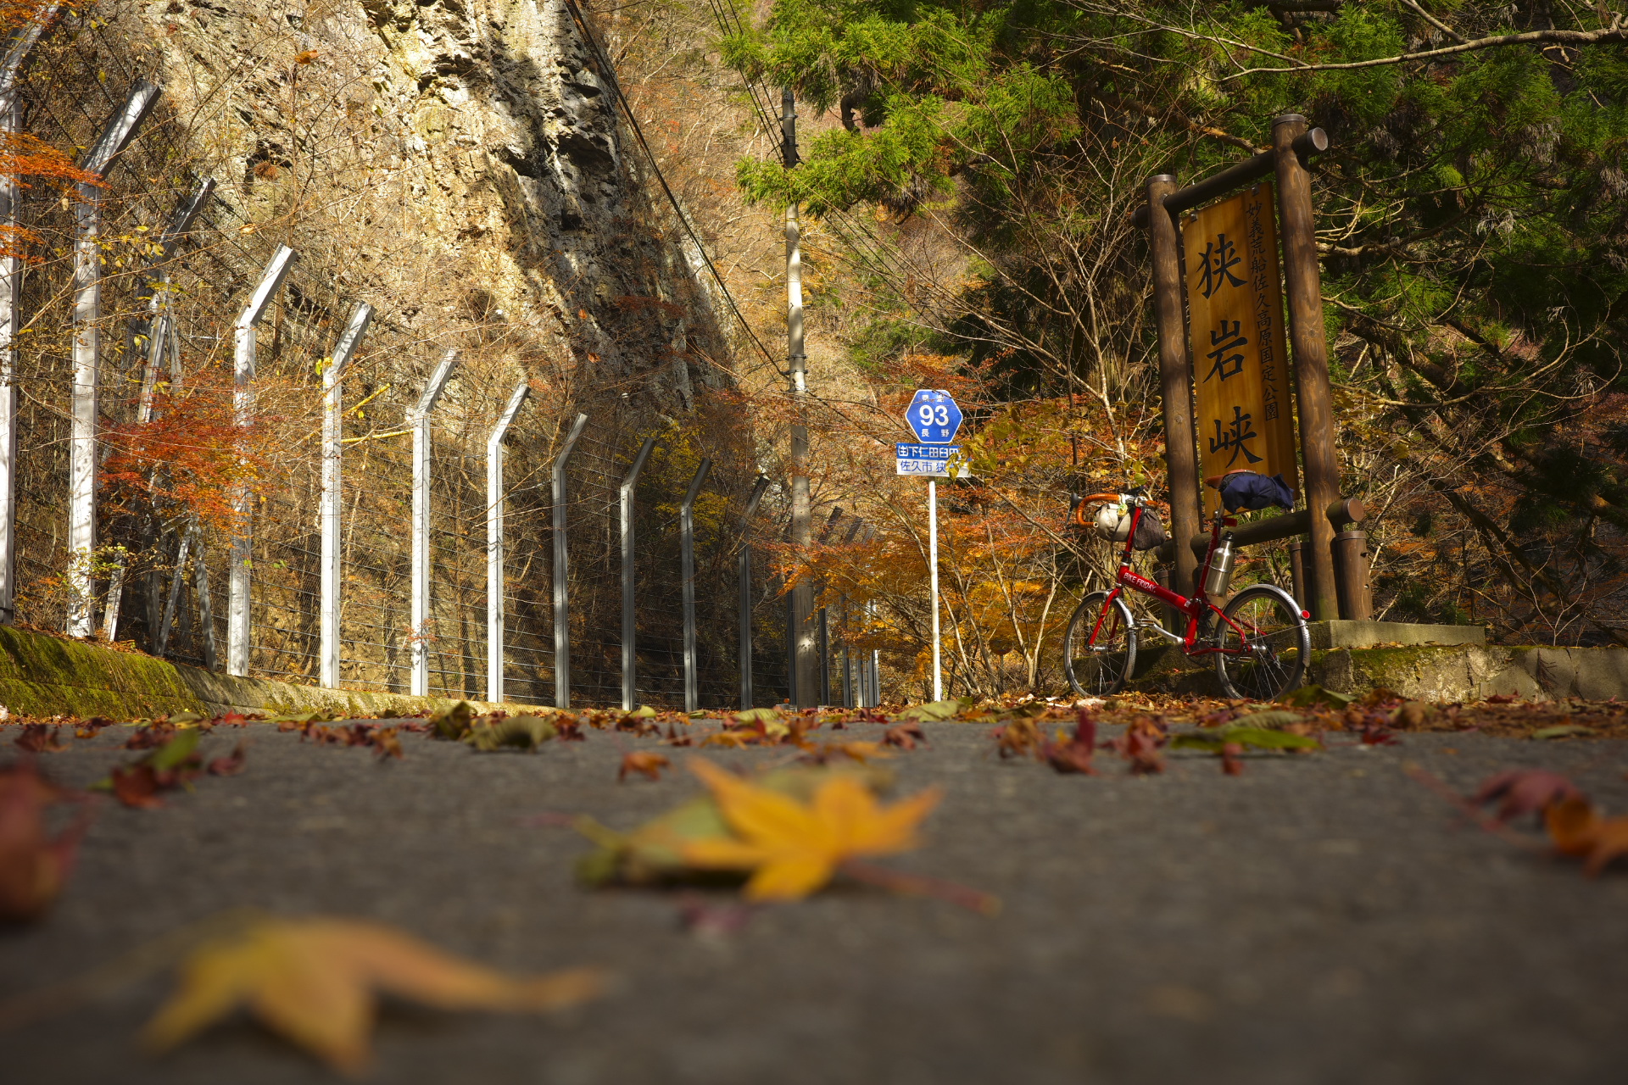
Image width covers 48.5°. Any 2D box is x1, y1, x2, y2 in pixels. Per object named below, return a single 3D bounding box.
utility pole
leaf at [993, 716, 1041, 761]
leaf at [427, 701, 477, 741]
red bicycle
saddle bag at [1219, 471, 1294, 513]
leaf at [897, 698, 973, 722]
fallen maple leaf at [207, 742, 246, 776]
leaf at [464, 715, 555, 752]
[{"bbox_3d":[-0.263,-2.485,29.686,0.340,10.411,0.340,-2,-8,0],"label":"utility pole"},{"bbox_3d":[0.211,0.204,1.883,0.050,0.041,0.045,-2,-8,0],"label":"leaf"},{"bbox_3d":[-0.691,0.342,3.458,0.095,0.069,0.065,-2,-8,0],"label":"leaf"},{"bbox_3d":[1.662,0.218,8.310,0.440,1.000,1.500,4,-5,-36],"label":"red bicycle"},{"bbox_3d":[1.960,-0.217,8.000,0.250,0.170,0.230,4,-5,-36],"label":"saddle bag"},{"bbox_3d":[0.361,0.502,5.431,0.214,0.065,0.120,-2,-8,0],"label":"leaf"},{"bbox_3d":[-0.566,0.209,1.744,0.039,0.030,0.036,-2,-8,0],"label":"fallen maple leaf"},{"bbox_3d":[-0.426,0.268,2.530,0.128,0.046,0.080,-2,-8,0],"label":"leaf"}]

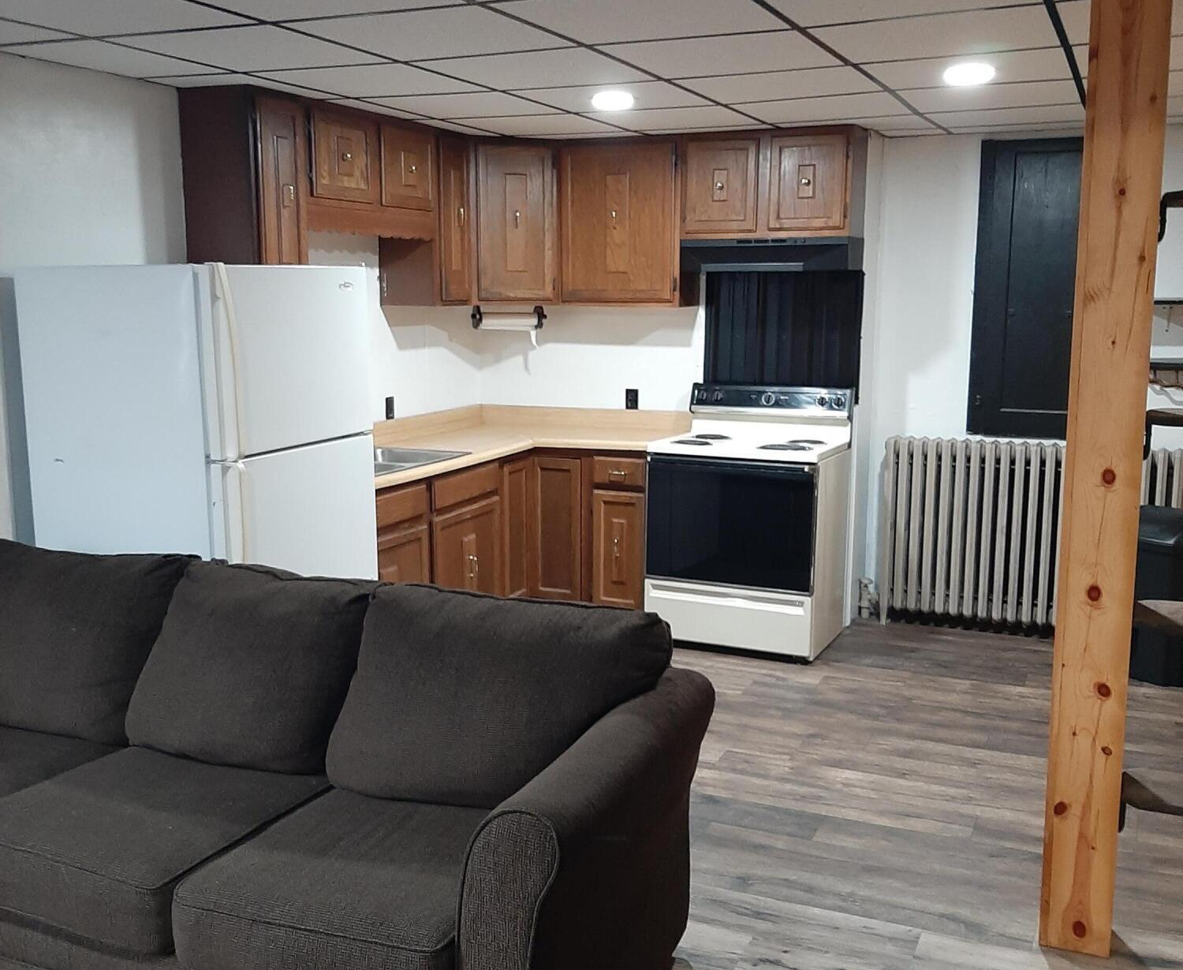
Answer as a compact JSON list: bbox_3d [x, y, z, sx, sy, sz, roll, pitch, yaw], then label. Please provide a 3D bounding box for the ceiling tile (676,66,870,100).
[{"bbox_3d":[0.639,-1.363,4.021,0.605,0.025,0.600,4,11,25],"label":"ceiling tile"}]

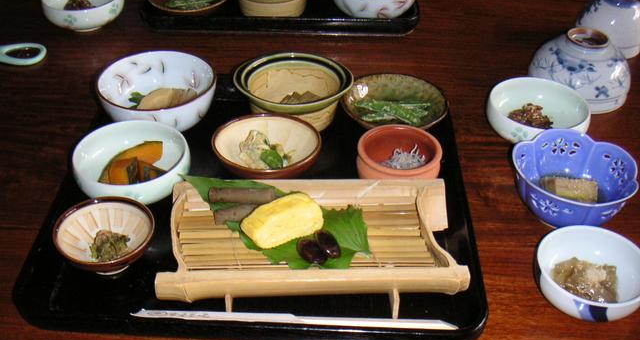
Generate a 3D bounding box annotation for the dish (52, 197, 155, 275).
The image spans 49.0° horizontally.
[{"bbox_3d":[-0.166,0.061,0.555,0.076,0.039,0.076,1,39,0],"label":"dish"}]

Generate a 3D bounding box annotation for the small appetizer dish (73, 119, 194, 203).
[{"bbox_3d":[-0.164,-0.001,0.629,0.101,0.042,0.101,1,39,0],"label":"small appetizer dish"}]

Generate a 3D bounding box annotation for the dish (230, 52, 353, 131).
[{"bbox_3d":[-0.026,-0.074,0.720,0.121,0.047,0.105,1,39,0],"label":"dish"}]

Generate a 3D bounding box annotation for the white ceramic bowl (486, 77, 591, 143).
[{"bbox_3d":[0.217,-0.051,0.710,0.099,0.039,0.099,1,39,0],"label":"white ceramic bowl"}]

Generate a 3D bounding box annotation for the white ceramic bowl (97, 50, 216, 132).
[{"bbox_3d":[-0.160,-0.070,0.710,0.116,0.050,0.116,1,39,0],"label":"white ceramic bowl"}]

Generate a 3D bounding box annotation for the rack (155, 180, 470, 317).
[{"bbox_3d":[-0.006,0.058,0.563,0.231,0.036,0.124,-1,39,-2],"label":"rack"}]

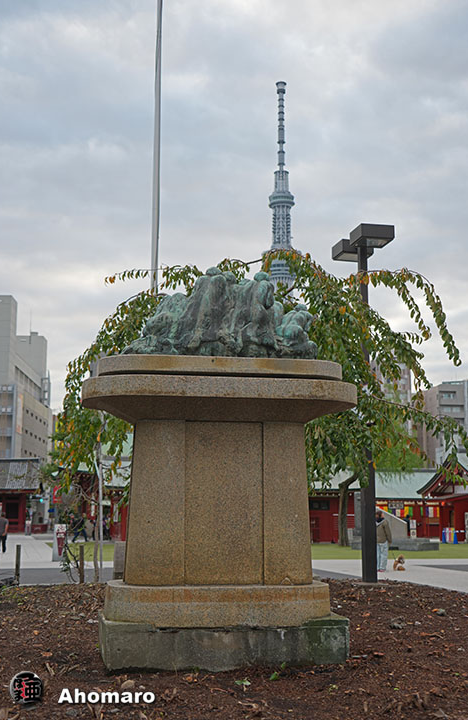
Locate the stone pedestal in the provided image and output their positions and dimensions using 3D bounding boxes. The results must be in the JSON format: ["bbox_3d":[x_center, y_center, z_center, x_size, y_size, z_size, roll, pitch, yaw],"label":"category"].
[{"bbox_3d":[-0.128,1.250,8.104,2.330,2.402,1.262,2,-9,-11],"label":"stone pedestal"}]

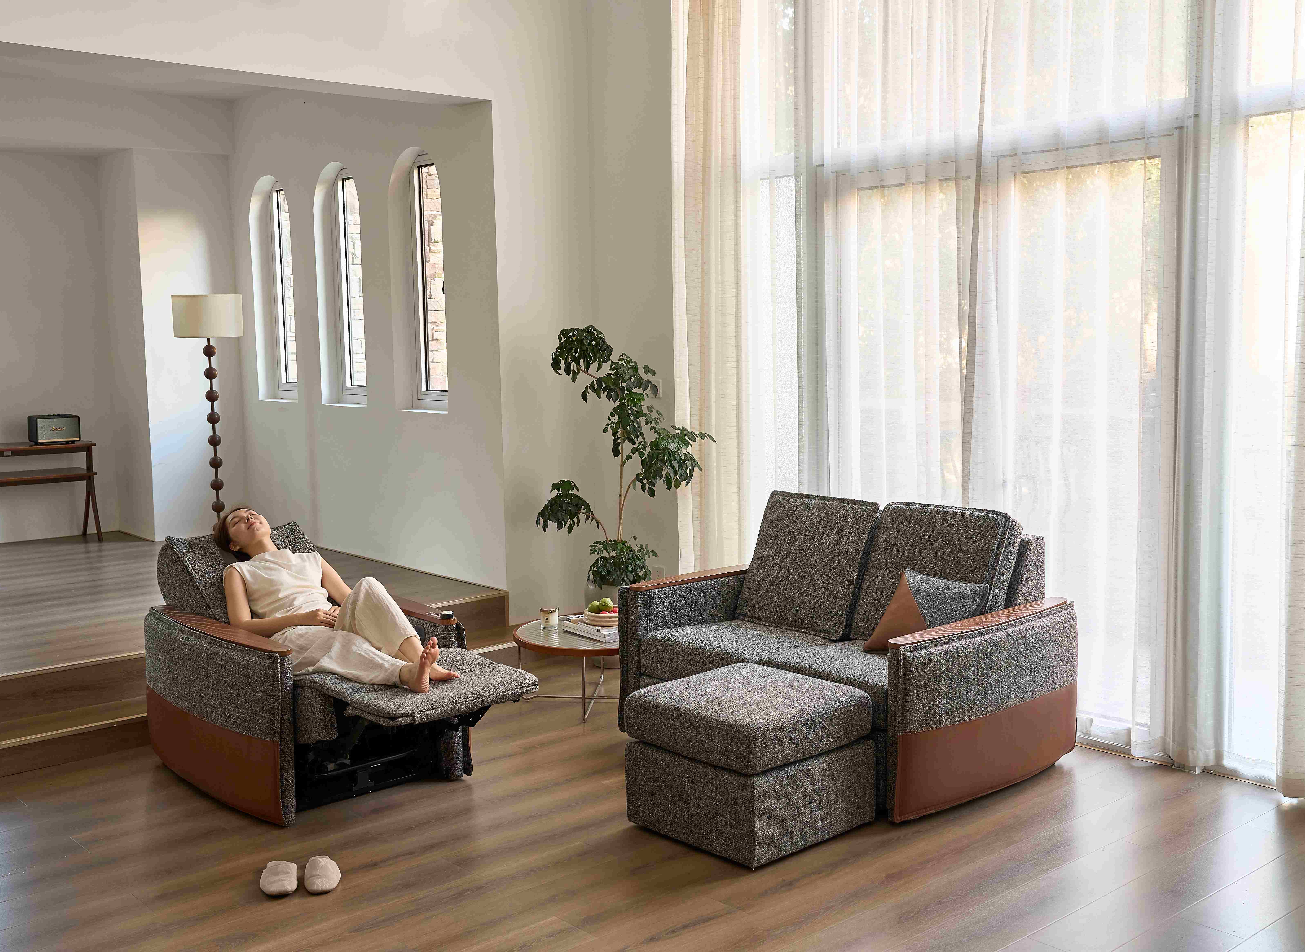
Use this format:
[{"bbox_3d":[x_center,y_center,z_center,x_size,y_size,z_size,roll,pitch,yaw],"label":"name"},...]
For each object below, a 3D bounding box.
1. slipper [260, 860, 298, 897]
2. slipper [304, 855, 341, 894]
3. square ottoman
[{"bbox_3d":[-1.129,1.193,4.221,0.110,0.065,0.246,-2,6,-11],"label":"slipper"},{"bbox_3d":[-1.003,1.190,4.227,0.110,0.065,0.246,-2,6,-11],"label":"slipper"},{"bbox_3d":[0.320,0.929,4.605,0.572,0.454,0.591,-6,8,-42],"label":"square ottoman"}]

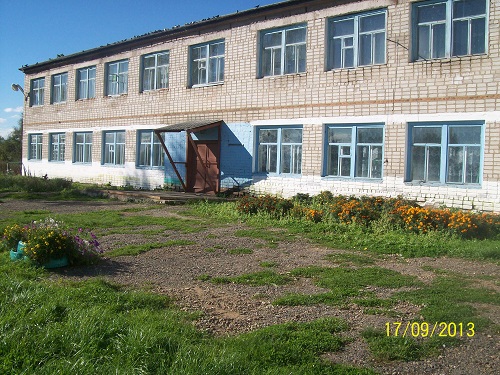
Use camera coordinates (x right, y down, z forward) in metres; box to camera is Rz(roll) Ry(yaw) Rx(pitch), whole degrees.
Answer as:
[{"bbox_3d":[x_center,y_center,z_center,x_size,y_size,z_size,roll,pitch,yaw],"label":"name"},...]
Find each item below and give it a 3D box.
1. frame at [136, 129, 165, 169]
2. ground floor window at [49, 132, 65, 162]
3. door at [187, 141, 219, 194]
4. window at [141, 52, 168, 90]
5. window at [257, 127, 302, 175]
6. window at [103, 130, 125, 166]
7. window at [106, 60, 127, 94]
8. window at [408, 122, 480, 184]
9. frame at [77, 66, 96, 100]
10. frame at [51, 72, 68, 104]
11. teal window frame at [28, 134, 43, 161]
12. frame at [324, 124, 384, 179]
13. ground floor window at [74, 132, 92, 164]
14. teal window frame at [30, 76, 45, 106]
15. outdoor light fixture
[{"bbox_3d":[-4.153,-1.636,22.338,2.070,1.600,0.180,5,3,45],"label":"frame"},{"bbox_3d":[-10.466,-2.189,28.602,2.070,1.600,0.180,5,3,45],"label":"ground floor window"},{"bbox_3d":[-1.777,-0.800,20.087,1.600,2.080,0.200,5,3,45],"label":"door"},{"bbox_3d":[-4.015,-4.900,22.213,1.960,1.600,0.150,5,3,45],"label":"window"},{"bbox_3d":[0.973,-1.218,17.265,1.960,1.620,0.150,5,3,45],"label":"window"},{"bbox_3d":[-6.426,-1.810,24.569,1.960,1.620,0.150,5,3,45],"label":"window"},{"bbox_3d":[-6.134,-5.067,24.317,2.070,1.600,0.180,5,3,45],"label":"window"},{"bbox_3d":[5.006,-0.861,13.282,1.960,1.620,0.150,5,3,45],"label":"window"},{"bbox_3d":[-8.321,-5.252,26.463,1.960,1.600,0.150,5,3,45],"label":"frame"},{"bbox_3d":[-10.297,-5.372,28.448,2.070,1.600,0.180,5,3,45],"label":"frame"},{"bbox_3d":[-12.497,-2.364,30.618,2.070,1.600,0.180,5,3,45],"label":"teal window frame"},{"bbox_3d":[3.068,-1.023,15.196,1.960,1.620,0.150,5,3,45],"label":"frame"},{"bbox_3d":[-8.396,-2.004,26.548,2.070,1.600,0.180,5,3,45],"label":"ground floor window"},{"bbox_3d":[-12.432,-5.576,30.522,1.960,1.600,0.150,5,3,45],"label":"teal window frame"},{"bbox_3d":[-13.752,-5.698,31.025,0.300,0.950,0.900,5,3,45],"label":"outdoor light fixture"}]

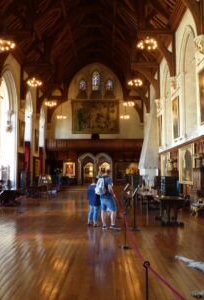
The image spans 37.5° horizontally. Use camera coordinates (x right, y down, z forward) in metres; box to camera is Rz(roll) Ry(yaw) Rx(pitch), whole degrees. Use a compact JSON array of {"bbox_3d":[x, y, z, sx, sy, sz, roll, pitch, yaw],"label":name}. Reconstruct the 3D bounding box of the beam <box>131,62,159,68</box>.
[{"bbox_3d":[3.334,-6.591,23.428,2.164,0.334,0.340,0,-4,1],"label":"beam"}]

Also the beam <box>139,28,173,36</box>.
[{"bbox_3d":[3.267,-7.046,18.148,2.090,0.310,0.340,0,-4,1],"label":"beam"}]

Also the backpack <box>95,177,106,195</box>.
[{"bbox_3d":[-0.038,1.037,8.727,0.300,0.490,0.200,-4,-6,41],"label":"backpack"}]

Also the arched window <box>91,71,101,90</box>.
[{"bbox_3d":[-0.751,-9.326,40.312,1.312,2.745,0.250,0,-5,1],"label":"arched window"}]

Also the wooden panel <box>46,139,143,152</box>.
[{"bbox_3d":[-0.733,-0.500,35.076,11.200,1.602,0.250,0,-5,1],"label":"wooden panel"}]

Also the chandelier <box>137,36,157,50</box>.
[{"bbox_3d":[1.885,-4.402,12.499,0.770,0.290,0.770,0,-4,1],"label":"chandelier"}]

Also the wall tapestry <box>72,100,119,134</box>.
[{"bbox_3d":[-0.782,-4.086,37.303,5.860,4.290,0.080,0,-4,1],"label":"wall tapestry"}]

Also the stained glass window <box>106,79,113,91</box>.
[{"bbox_3d":[1.045,-8.745,40.232,0.787,1.642,0.250,0,-5,1],"label":"stained glass window"}]

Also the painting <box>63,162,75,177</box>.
[{"bbox_3d":[-4.006,2.402,36.854,1.502,1.741,0.100,0,-4,1],"label":"painting"}]

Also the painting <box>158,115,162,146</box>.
[{"bbox_3d":[4.764,-1.511,24.471,0.120,2.365,1.800,0,-5,1],"label":"painting"}]

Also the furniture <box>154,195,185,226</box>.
[{"bbox_3d":[2.128,1.954,9.690,0.770,0.820,1.550,0,-4,1],"label":"furniture"}]

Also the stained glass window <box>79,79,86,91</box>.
[{"bbox_3d":[-2.396,-8.170,37.802,0.955,1.550,0.200,0,-4,1],"label":"stained glass window"}]

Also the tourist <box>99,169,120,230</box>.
[{"bbox_3d":[0.215,1.443,8.860,0.520,1.763,0.500,-4,-6,41],"label":"tourist"}]

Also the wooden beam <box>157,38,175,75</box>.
[{"bbox_3d":[3.795,-5.557,18.022,1.096,2.324,0.320,0,-4,1],"label":"wooden beam"}]

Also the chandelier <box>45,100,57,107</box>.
[{"bbox_3d":[-4.318,-3.930,25.386,0.970,0.350,0.970,0,-5,1],"label":"chandelier"}]

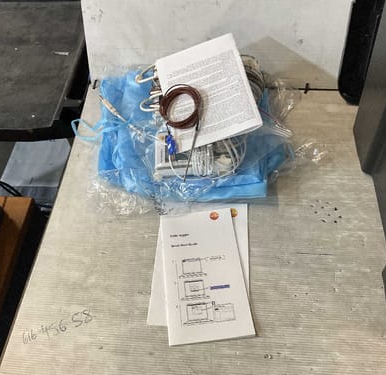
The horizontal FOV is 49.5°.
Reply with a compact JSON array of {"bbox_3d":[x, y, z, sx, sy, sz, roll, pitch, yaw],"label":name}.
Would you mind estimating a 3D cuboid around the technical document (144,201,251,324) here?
[{"bbox_3d":[0.015,0.111,0.637,0.139,0.006,0.212,2,51,4],"label":"technical document"}]

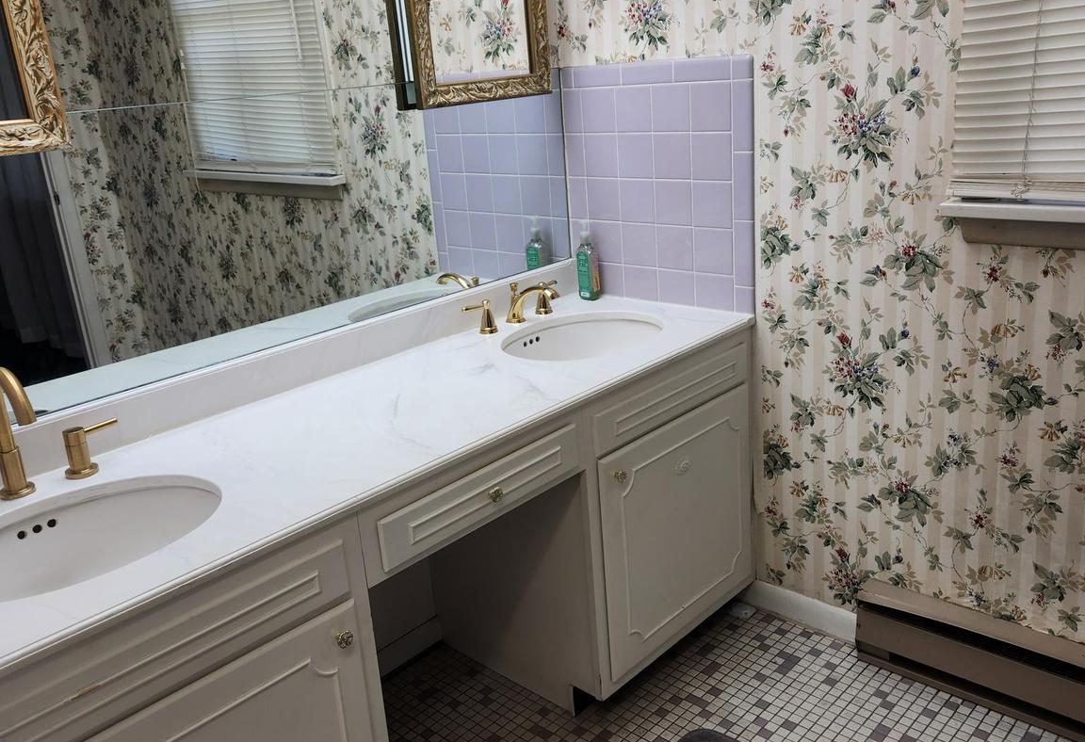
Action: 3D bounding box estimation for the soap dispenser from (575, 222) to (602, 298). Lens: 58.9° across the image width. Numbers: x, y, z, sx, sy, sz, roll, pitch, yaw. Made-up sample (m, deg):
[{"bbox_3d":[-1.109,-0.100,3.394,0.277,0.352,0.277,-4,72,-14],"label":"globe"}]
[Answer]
[{"bbox_3d":[0.117,-0.289,2.491,0.045,0.201,0.052,-19,23,-38],"label":"soap dispenser"}]

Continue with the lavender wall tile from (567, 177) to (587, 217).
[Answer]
[{"bbox_3d":[0.094,-0.452,2.511,0.059,0.108,0.008,12,24,41],"label":"lavender wall tile"}]

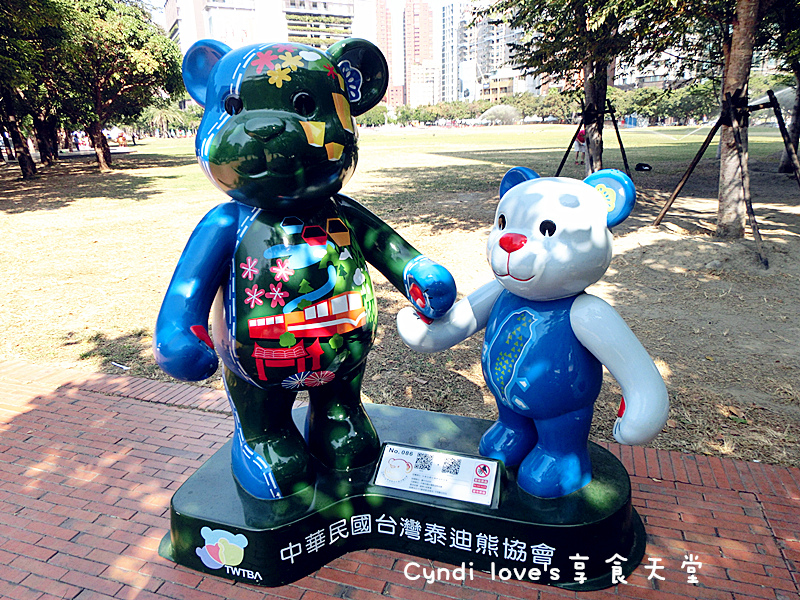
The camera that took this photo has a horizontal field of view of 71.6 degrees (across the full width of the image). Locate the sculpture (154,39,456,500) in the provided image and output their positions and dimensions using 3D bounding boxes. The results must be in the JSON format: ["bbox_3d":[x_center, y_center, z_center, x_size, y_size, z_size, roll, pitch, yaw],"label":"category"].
[{"bbox_3d":[-0.327,-0.109,2.009,1.060,1.505,0.580,-6,18,-14],"label":"sculpture"}]

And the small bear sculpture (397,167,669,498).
[{"bbox_3d":[0.469,0.081,2.032,0.960,1.095,0.500,15,23,41],"label":"small bear sculpture"}]

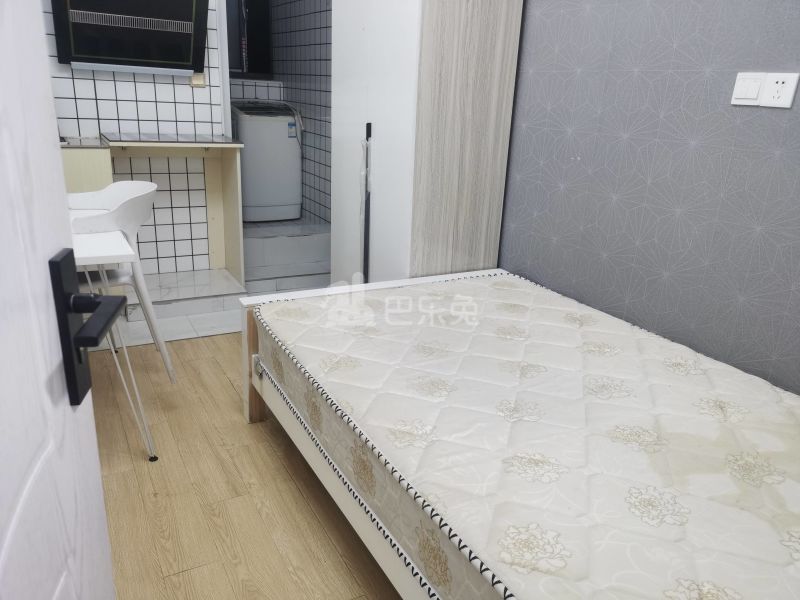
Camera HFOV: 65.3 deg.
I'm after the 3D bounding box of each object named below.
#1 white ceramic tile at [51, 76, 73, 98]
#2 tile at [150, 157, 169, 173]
[{"bbox_3d":[-1.755,-1.100,3.255,0.099,0.099,0.010,-8,22,-28],"label":"white ceramic tile"},{"bbox_3d":[-1.442,-0.813,3.745,0.101,0.101,0.009,-7,20,-28],"label":"tile"}]

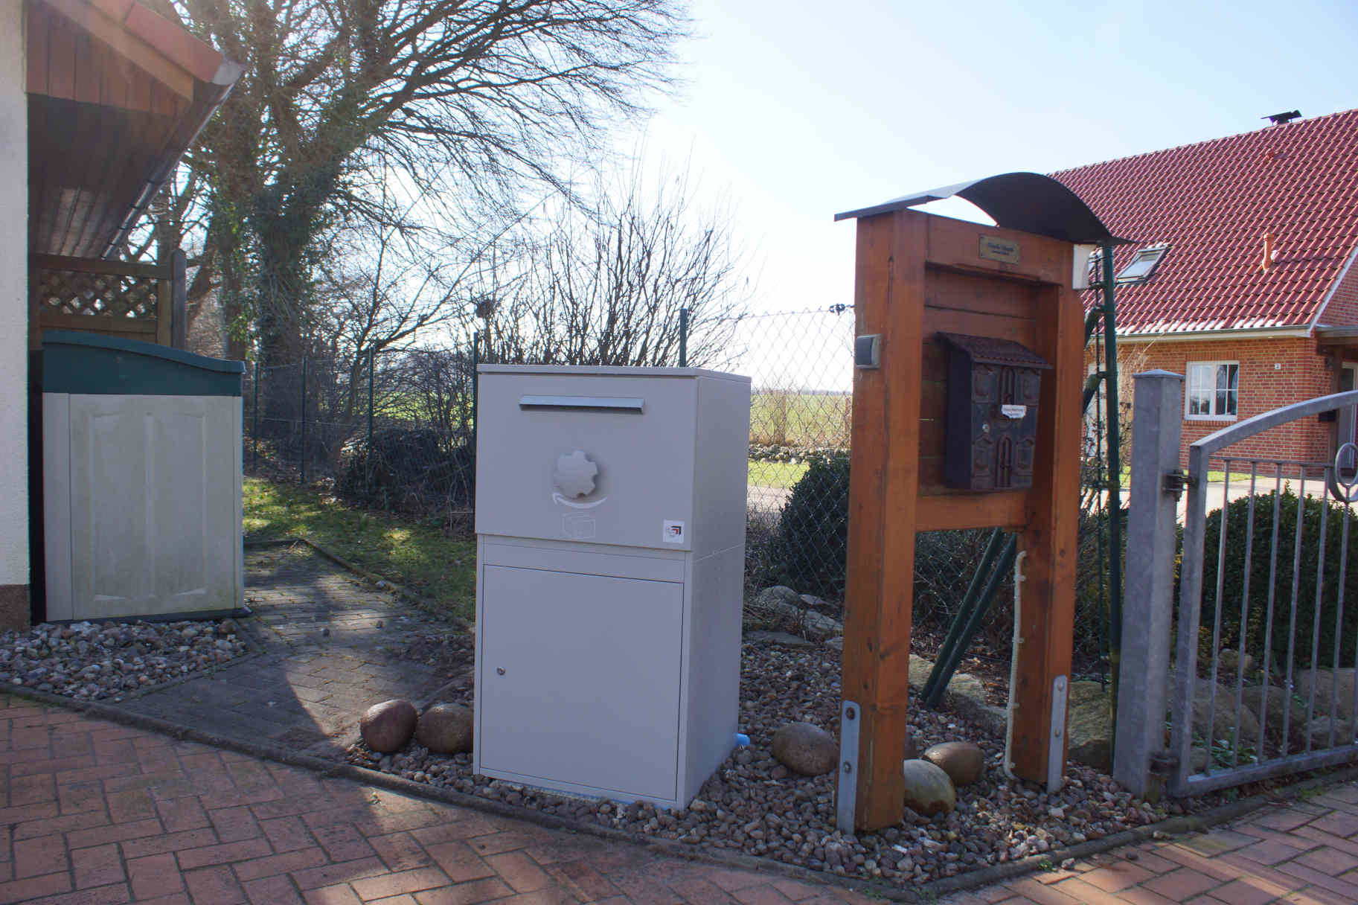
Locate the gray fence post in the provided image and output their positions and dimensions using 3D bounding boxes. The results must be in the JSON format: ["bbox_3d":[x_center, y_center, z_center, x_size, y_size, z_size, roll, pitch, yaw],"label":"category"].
[{"bbox_3d":[1.356,0.376,2.939,0.092,1.225,0.092,0,3,-26],"label":"gray fence post"}]

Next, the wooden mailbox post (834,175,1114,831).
[{"bbox_3d":[0.840,0.129,2.801,0.922,1.712,0.304,0,3,-37],"label":"wooden mailbox post"}]

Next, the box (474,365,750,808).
[{"bbox_3d":[-0.185,0.337,2.946,0.635,1.141,0.515,3,3,20],"label":"box"}]

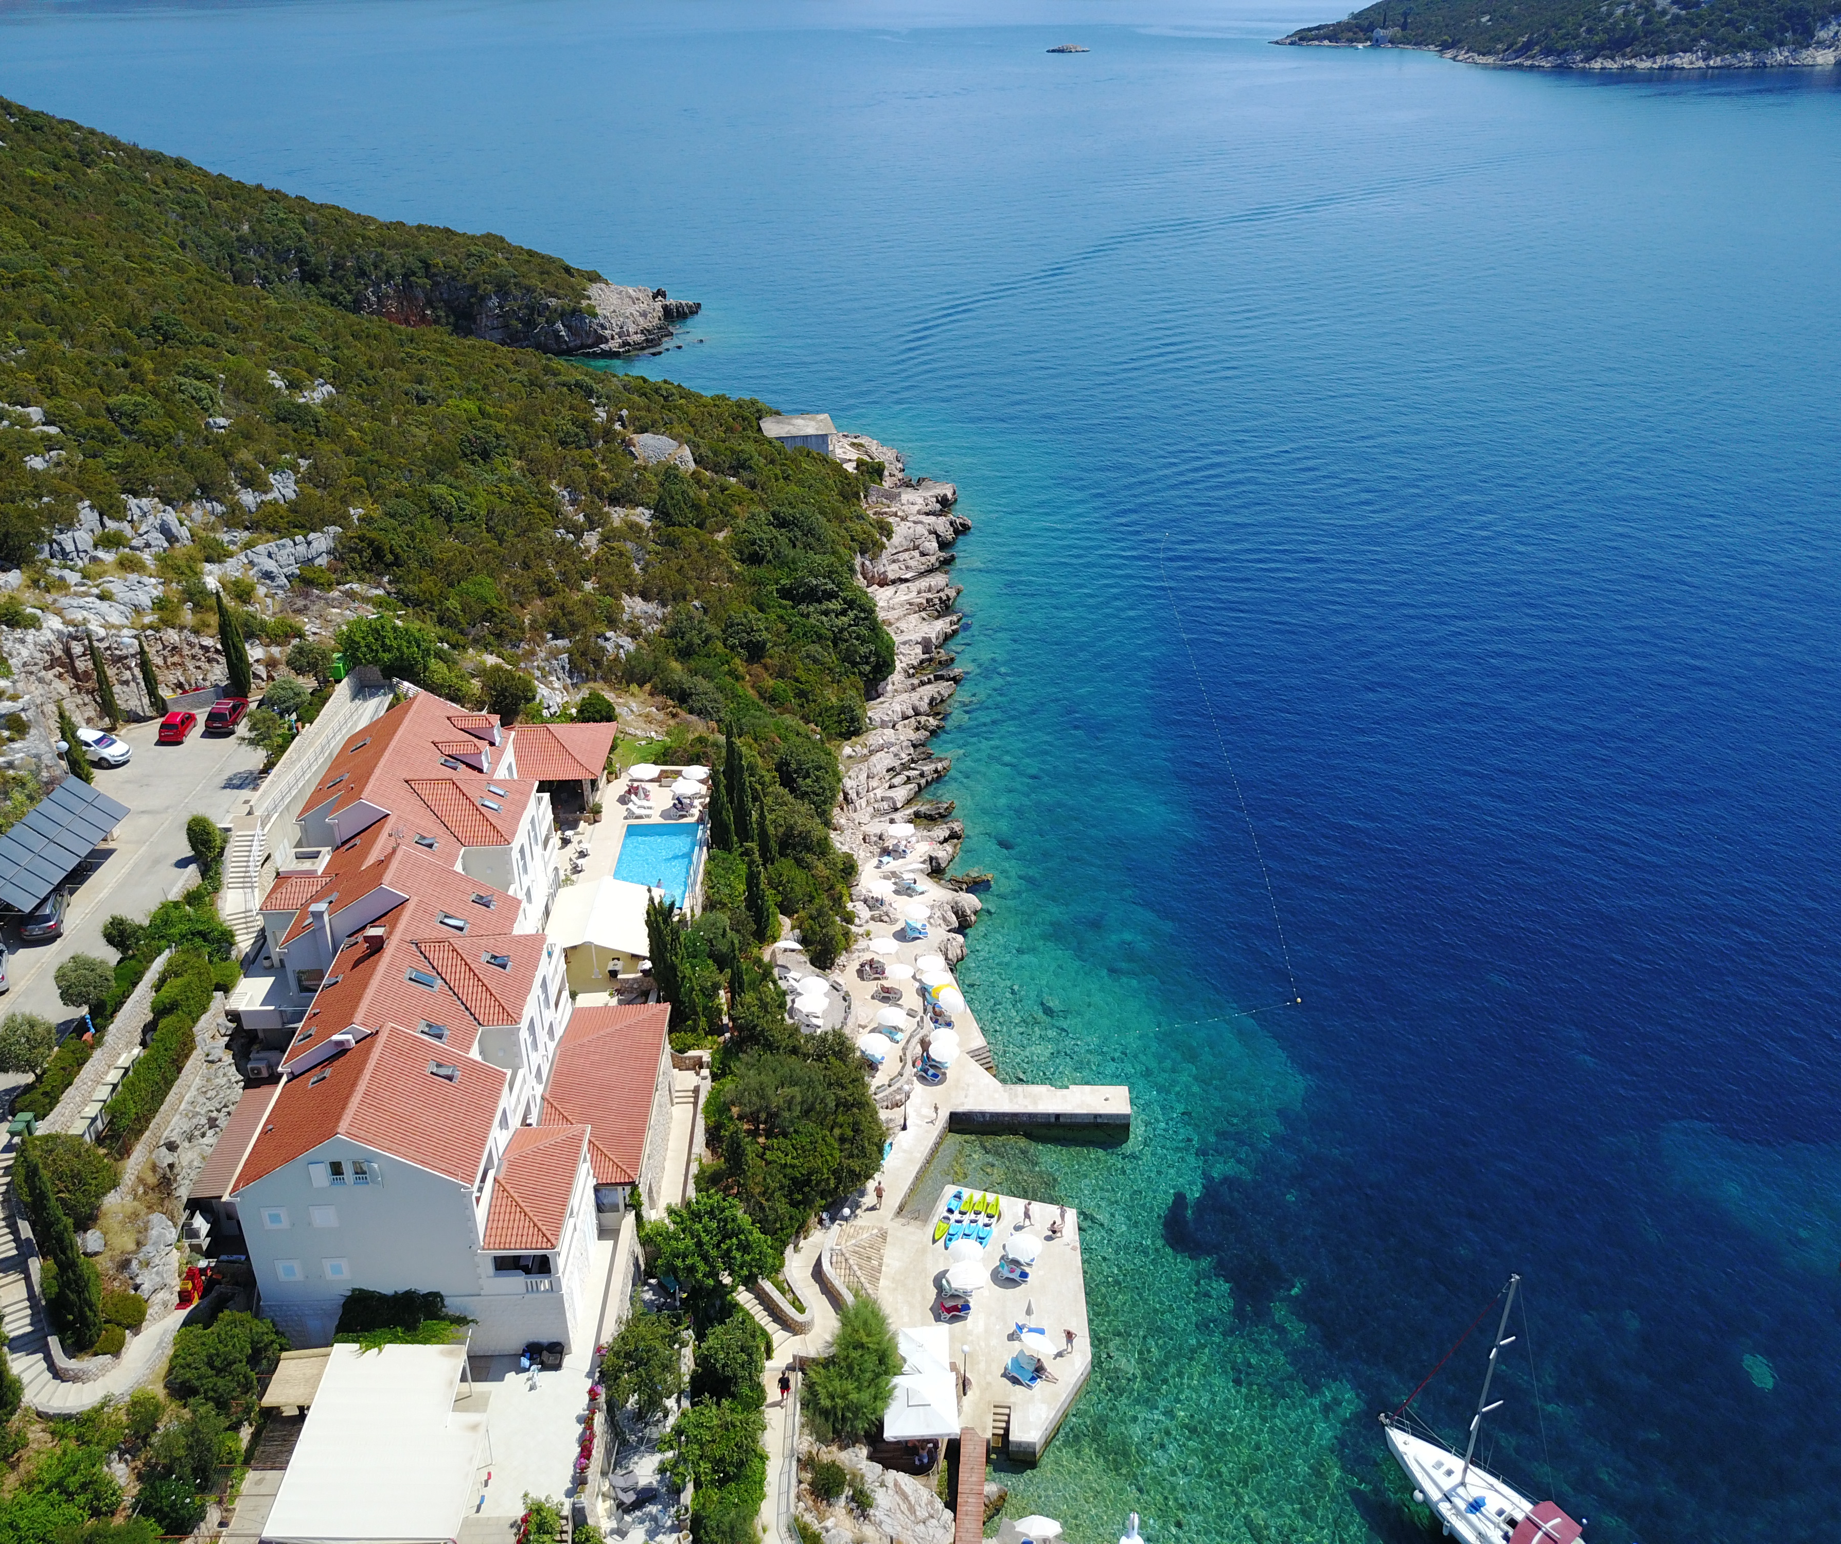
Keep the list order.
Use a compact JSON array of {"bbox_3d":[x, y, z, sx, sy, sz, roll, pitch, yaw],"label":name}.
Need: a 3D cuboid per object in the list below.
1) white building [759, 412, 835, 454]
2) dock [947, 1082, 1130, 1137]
[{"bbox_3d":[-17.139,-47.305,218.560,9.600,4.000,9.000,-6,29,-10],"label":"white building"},{"bbox_3d":[7.524,21.423,98.548,11.348,1.400,2.789,0,27,1],"label":"dock"}]

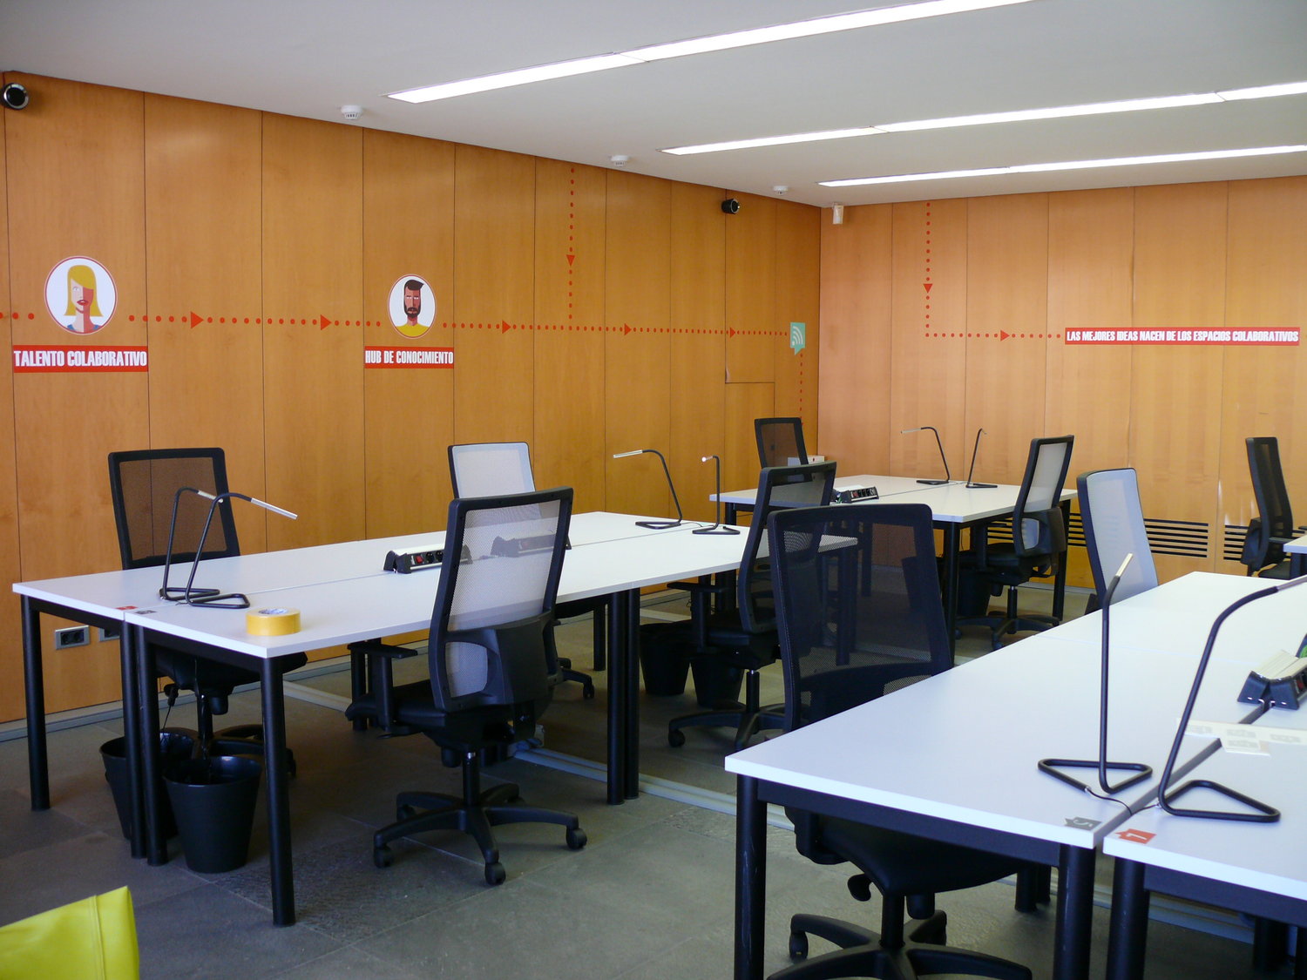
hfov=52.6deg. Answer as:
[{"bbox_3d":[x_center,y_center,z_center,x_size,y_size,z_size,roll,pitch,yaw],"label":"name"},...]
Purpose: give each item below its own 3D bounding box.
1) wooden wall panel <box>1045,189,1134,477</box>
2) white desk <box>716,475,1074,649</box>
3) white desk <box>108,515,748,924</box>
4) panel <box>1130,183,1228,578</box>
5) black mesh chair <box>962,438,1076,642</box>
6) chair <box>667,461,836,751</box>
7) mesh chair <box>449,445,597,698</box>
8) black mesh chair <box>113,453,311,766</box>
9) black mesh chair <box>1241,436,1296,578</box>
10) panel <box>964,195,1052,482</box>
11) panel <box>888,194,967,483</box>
[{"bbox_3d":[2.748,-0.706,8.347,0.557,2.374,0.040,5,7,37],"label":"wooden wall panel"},{"bbox_3d":[1.390,0.388,7.393,1.454,0.747,1.626,5,7,37],"label":"white desk"},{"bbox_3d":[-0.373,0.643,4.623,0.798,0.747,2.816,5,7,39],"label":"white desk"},{"bbox_3d":[3.178,-0.589,8.029,0.557,2.536,0.040,5,7,37],"label":"panel"},{"bbox_3d":[1.928,0.253,7.018,0.657,1.096,0.657,6,8,43],"label":"black mesh chair"},{"bbox_3d":[0.379,0.431,5.090,0.657,1.091,0.657,5,7,39],"label":"chair"},{"bbox_3d":[-0.536,0.349,5.930,0.657,1.081,0.657,6,8,43],"label":"mesh chair"},{"bbox_3d":[-1.603,0.437,4.646,0.657,1.131,0.657,5,7,39],"label":"black mesh chair"},{"bbox_3d":[3.078,0.326,6.199,0.657,1.121,0.657,5,7,39],"label":"black mesh chair"},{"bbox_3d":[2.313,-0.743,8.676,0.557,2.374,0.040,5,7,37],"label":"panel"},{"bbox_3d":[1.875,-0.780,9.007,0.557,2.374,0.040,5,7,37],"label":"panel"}]

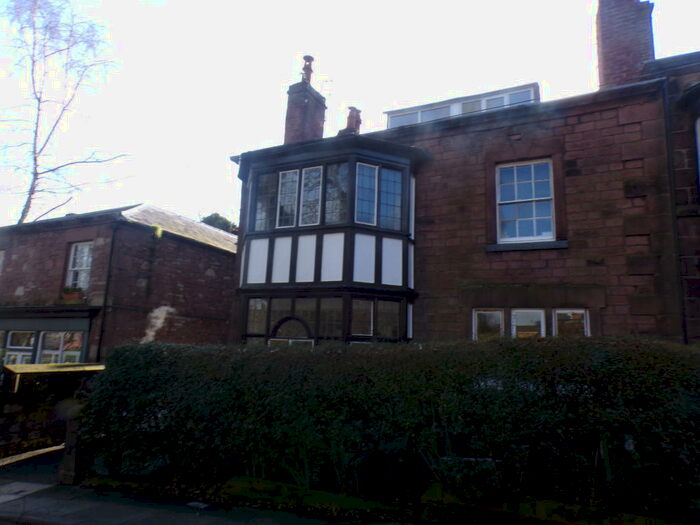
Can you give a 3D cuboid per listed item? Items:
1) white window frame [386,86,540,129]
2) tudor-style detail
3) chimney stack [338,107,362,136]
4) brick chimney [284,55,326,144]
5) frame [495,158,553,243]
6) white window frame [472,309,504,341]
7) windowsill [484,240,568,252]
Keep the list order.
[{"bbox_3d":[2.428,-3.491,11.112,3.389,0.499,0.144,-3,-10,27],"label":"white window frame"},{"bbox_3d":[-0.939,-0.178,10.663,4.848,4.752,1.440,-3,-10,27],"label":"tudor-style detail"},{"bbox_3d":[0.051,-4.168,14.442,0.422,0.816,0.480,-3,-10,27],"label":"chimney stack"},{"bbox_3d":[-1.412,-4.974,15.406,0.672,3.216,1.056,-3,-10,27],"label":"brick chimney"},{"bbox_3d":[3.399,-1.196,9.430,1.056,1.632,0.125,-3,-10,27],"label":"frame"},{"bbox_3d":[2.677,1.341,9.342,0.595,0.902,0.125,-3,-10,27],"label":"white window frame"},{"bbox_3d":[3.321,-0.302,9.170,1.469,0.163,0.211,-3,-10,27],"label":"windowsill"}]

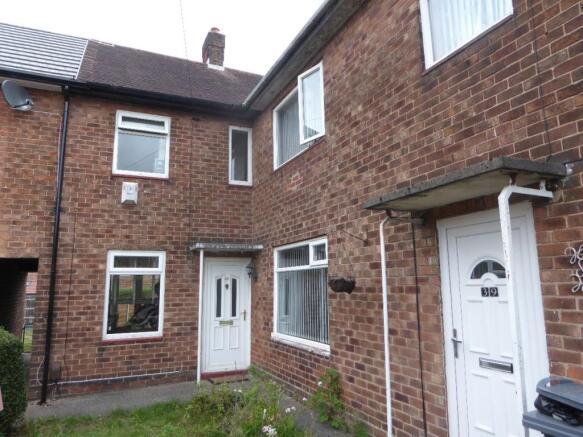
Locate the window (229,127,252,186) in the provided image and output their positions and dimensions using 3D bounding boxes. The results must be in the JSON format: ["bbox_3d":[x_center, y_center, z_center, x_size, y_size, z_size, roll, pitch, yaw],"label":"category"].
[{"bbox_3d":[-1.042,-1.269,8.226,0.495,1.235,0.100,4,-11,-26],"label":"window"}]

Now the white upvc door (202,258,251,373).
[{"bbox_3d":[-1.212,1.810,7.647,0.946,2.126,0.090,4,-11,-26],"label":"white upvc door"}]

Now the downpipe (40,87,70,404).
[{"bbox_3d":[-3.778,0.260,6.496,0.074,5.113,0.100,4,-11,-26],"label":"downpipe"}]

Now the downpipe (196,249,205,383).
[{"bbox_3d":[-1.578,1.657,6.995,0.068,2.279,0.060,4,-11,-26],"label":"downpipe"}]

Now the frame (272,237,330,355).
[{"bbox_3d":[0.102,1.142,6.161,0.120,1.506,1.812,4,-11,-26],"label":"frame"}]

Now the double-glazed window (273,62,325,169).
[{"bbox_3d":[0.051,-1.563,6.537,0.170,1.151,1.774,4,-11,-26],"label":"double-glazed window"}]

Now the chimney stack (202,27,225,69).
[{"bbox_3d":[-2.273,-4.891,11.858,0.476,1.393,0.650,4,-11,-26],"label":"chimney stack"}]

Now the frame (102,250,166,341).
[{"bbox_3d":[-2.684,1.304,6.958,0.950,1.500,0.100,4,-11,-26],"label":"frame"}]

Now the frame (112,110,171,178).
[{"bbox_3d":[-2.726,-1.346,7.408,0.966,1.215,0.100,4,-11,-26],"label":"frame"}]

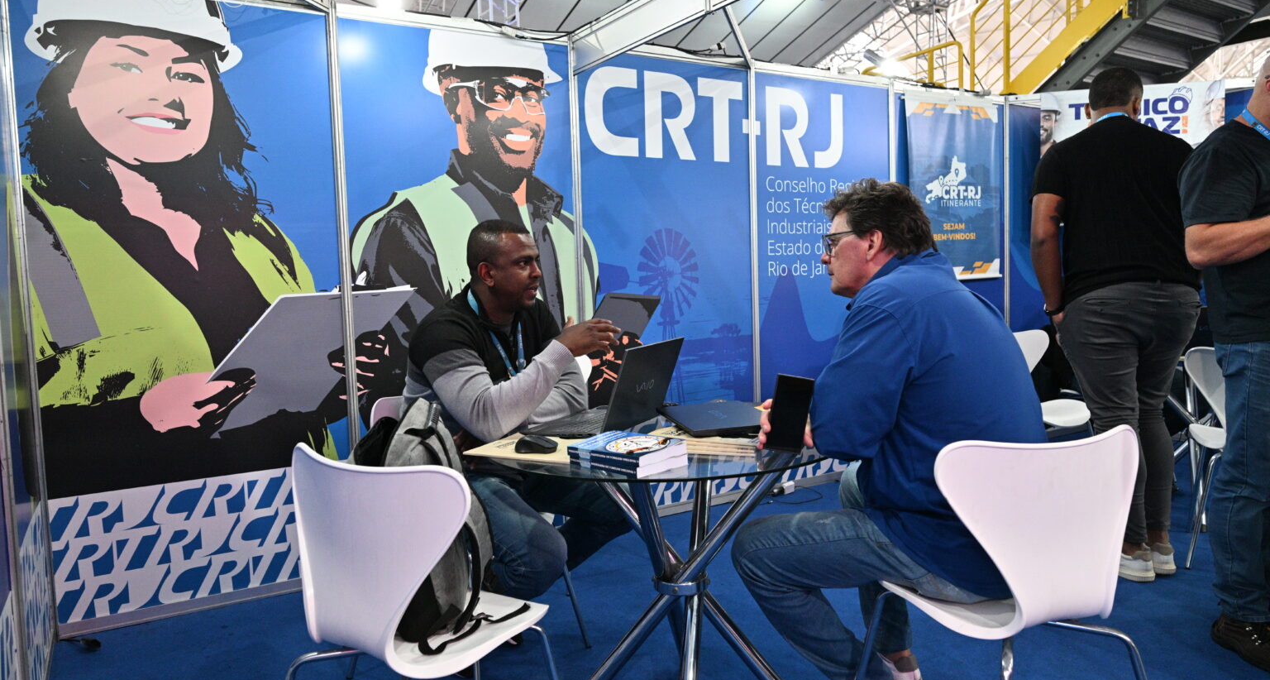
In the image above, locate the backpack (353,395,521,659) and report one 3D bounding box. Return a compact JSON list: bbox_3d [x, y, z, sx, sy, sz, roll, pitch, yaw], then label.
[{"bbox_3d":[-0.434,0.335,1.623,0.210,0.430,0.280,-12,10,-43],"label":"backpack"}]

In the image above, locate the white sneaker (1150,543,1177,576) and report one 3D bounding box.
[{"bbox_3d":[1.970,0.778,3.041,0.105,0.110,0.290,0,4,27],"label":"white sneaker"}]

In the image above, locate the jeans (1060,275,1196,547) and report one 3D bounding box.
[{"bbox_3d":[1.792,0.256,2.969,0.430,0.950,0.320,-1,4,6],"label":"jeans"}]

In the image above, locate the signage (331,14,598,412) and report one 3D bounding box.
[{"bbox_3d":[-0.669,-0.201,3.335,0.950,2.090,0.040,-4,4,-30],"label":"signage"}]

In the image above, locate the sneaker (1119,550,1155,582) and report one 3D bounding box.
[{"bbox_3d":[1.764,0.794,3.014,0.108,0.115,0.295,-3,4,-22],"label":"sneaker"}]

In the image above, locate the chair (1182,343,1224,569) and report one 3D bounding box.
[{"bbox_3d":[2.360,0.421,3.084,0.500,0.815,0.520,0,4,26],"label":"chair"}]

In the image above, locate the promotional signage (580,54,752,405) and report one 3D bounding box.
[{"bbox_3d":[0.184,-0.259,3.821,0.950,2.090,0.040,-4,4,-30],"label":"promotional signage"}]

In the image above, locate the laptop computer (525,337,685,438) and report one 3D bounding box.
[{"bbox_3d":[-0.079,0.109,2.084,0.307,0.220,0.345,0,4,26],"label":"laptop computer"}]

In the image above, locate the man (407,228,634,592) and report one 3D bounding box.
[{"bbox_3d":[-0.354,0.317,2.263,0.740,1.300,0.580,1,5,34],"label":"man"}]

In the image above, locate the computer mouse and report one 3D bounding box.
[{"bbox_3d":[-0.223,0.240,1.876,0.099,0.037,0.061,0,4,20],"label":"computer mouse"}]

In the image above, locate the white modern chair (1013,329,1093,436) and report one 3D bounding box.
[{"bbox_3d":[1.913,0.371,3.904,0.510,0.820,0.490,-3,4,-20],"label":"white modern chair"}]

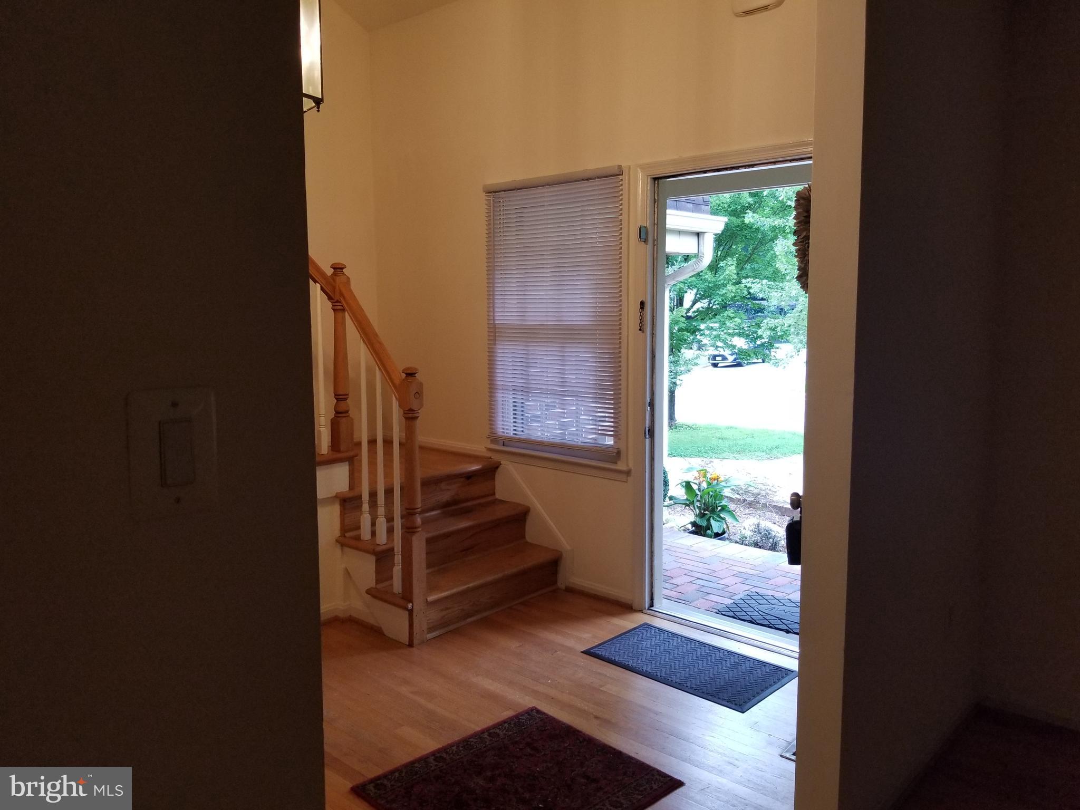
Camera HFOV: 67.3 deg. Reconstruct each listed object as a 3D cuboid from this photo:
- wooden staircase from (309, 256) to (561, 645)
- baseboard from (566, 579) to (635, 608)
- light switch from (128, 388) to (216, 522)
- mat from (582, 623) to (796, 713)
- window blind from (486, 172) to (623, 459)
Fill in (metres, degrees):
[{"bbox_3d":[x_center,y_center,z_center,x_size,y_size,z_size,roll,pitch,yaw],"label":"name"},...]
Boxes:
[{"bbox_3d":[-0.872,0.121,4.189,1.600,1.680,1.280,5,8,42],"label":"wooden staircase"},{"bbox_3d":[0.283,0.935,4.046,0.420,0.082,0.022,5,8,42],"label":"baseboard"},{"bbox_3d":[-0.367,0.048,0.811,0.010,0.131,0.087,5,8,42],"label":"light switch"},{"bbox_3d":[0.605,1.046,3.311,0.763,0.010,0.457,5,8,42],"label":"mat"},{"bbox_3d":[0.035,-0.465,4.112,0.920,1.360,0.040,5,8,42],"label":"window blind"}]

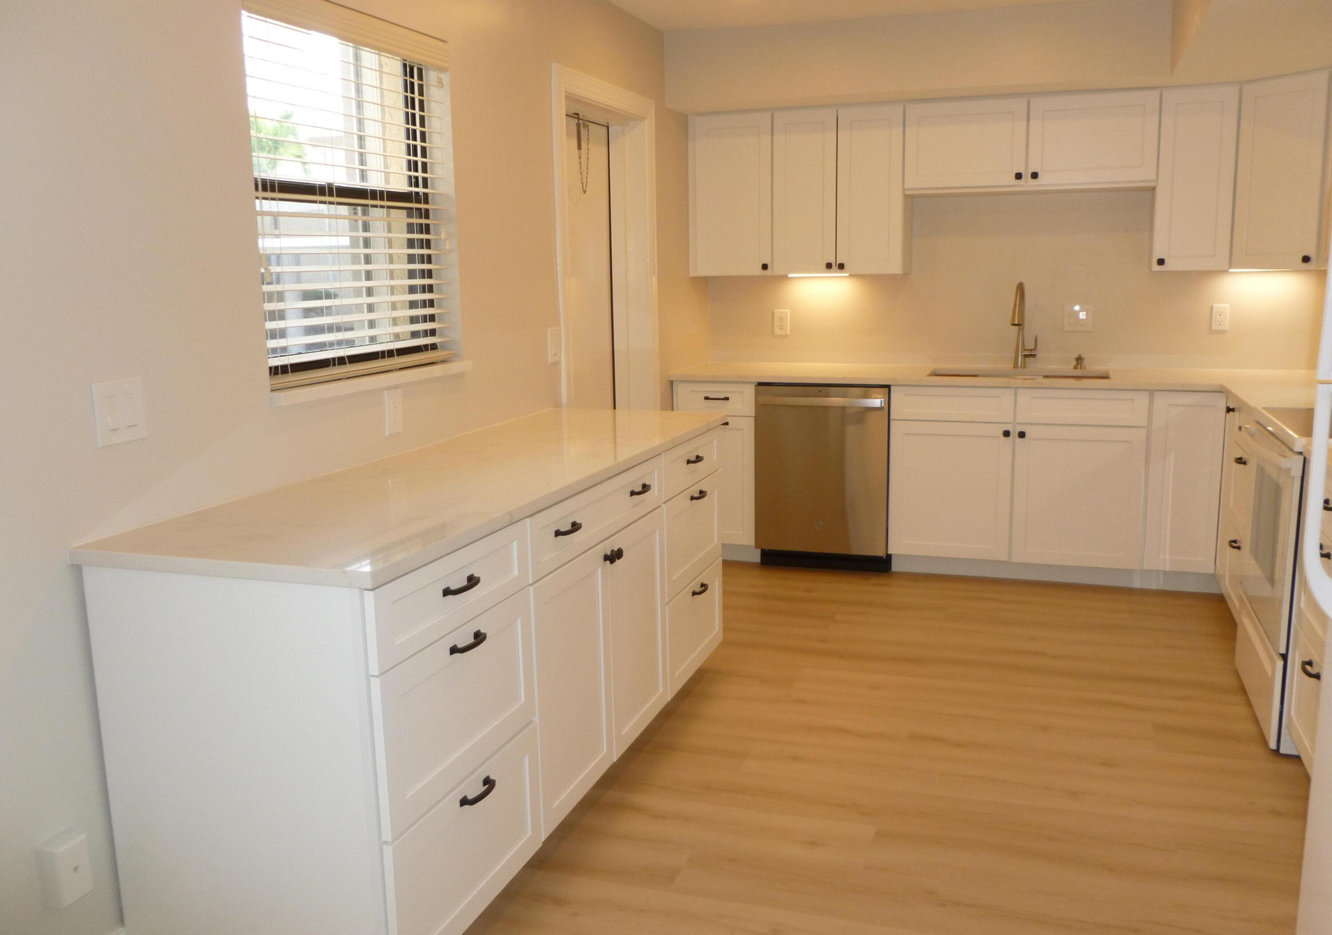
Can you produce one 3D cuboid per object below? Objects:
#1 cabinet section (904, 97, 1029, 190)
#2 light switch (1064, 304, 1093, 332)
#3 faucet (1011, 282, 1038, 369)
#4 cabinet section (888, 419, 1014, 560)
[{"bbox_3d":[1.374,-1.449,4.899,0.517,0.358,0.325,3,11,20],"label":"cabinet section"},{"bbox_3d":[1.923,-0.695,5.021,0.126,0.124,0.010,2,10,19],"label":"light switch"},{"bbox_3d":[1.644,-0.646,4.948,0.120,0.405,0.250,4,12,25],"label":"faucet"},{"bbox_3d":[1.347,0.047,5.013,0.515,0.599,0.610,3,11,20],"label":"cabinet section"}]

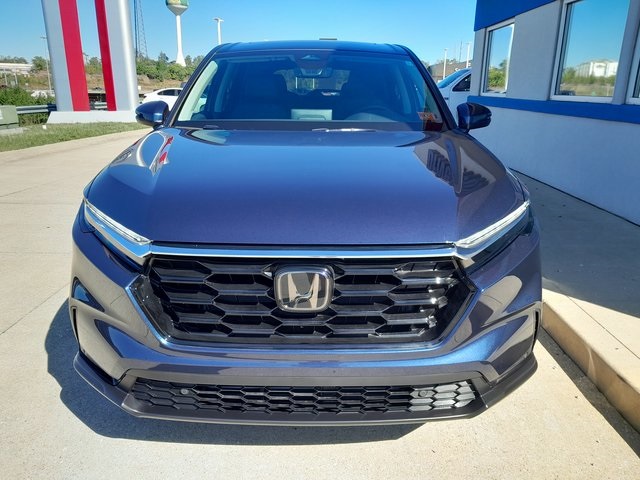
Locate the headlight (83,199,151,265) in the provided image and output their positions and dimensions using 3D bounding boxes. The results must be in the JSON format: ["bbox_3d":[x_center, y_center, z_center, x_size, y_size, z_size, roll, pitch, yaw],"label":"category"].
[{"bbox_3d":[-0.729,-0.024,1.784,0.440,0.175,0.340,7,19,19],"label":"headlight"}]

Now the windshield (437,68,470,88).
[{"bbox_3d":[3.557,-4.270,13.200,0.750,0.600,1.450,0,18,-2],"label":"windshield"}]

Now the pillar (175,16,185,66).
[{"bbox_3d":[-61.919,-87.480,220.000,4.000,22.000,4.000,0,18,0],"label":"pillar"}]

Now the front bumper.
[{"bbox_3d":[-0.045,0.294,1.833,1.850,0.690,0.560,0,18,0],"label":"front bumper"}]

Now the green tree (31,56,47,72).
[{"bbox_3d":[-59.210,-36.914,105.000,3.600,3.700,3.400,0,18,0],"label":"green tree"}]

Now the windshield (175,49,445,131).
[{"bbox_3d":[-0.040,-0.867,2.888,1.520,0.490,0.880,0,18,0],"label":"windshield"}]

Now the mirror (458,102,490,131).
[{"bbox_3d":[0.911,-0.739,2.969,0.213,0.185,0.180,0,18,0],"label":"mirror"}]

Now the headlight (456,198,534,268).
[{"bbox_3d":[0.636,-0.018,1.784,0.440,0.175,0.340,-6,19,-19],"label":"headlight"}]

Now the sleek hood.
[{"bbox_3d":[-0.043,-0.270,2.082,1.680,0.250,1.280,0,18,0],"label":"sleek hood"}]

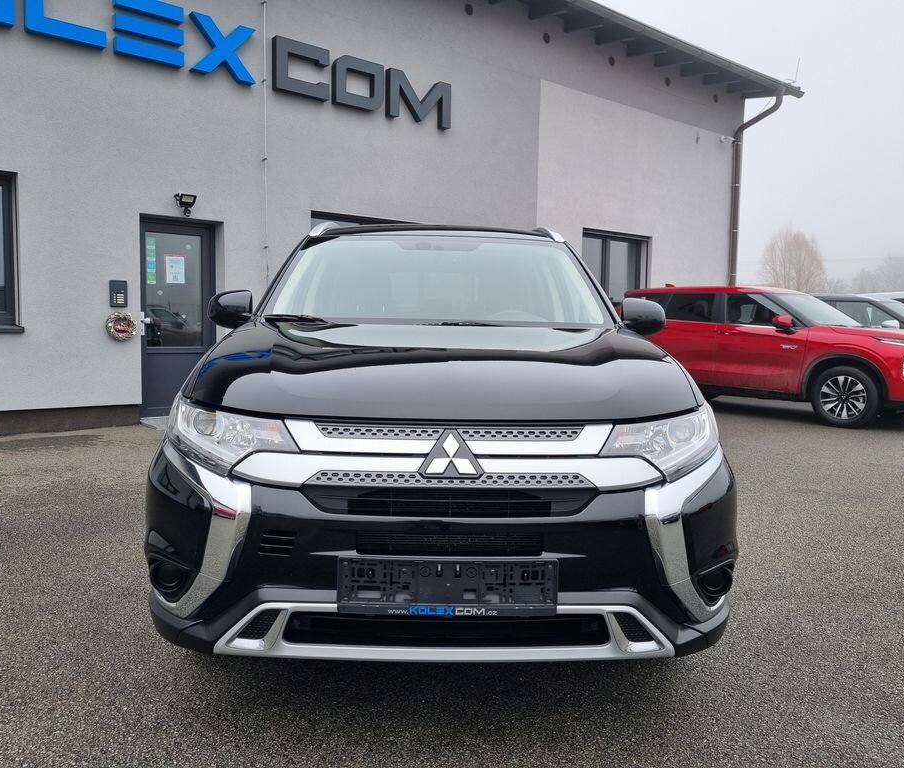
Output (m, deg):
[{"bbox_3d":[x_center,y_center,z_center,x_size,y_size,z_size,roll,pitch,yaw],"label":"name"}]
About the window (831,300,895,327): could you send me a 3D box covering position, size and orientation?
[{"bbox_3d":[6.414,-1.083,11.987,0.130,0.400,0.980,-3,6,-39],"label":"window"}]

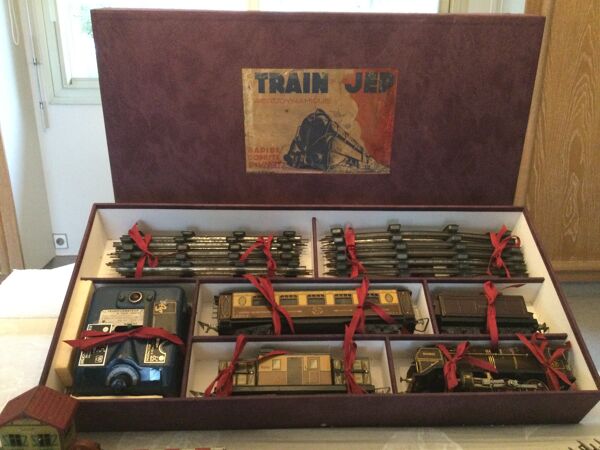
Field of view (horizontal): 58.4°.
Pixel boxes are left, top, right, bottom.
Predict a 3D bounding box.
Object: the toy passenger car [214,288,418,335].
[{"bbox_3d":[0.028,0.159,0.889,0.330,0.062,0.095,0,47,-3],"label":"toy passenger car"}]

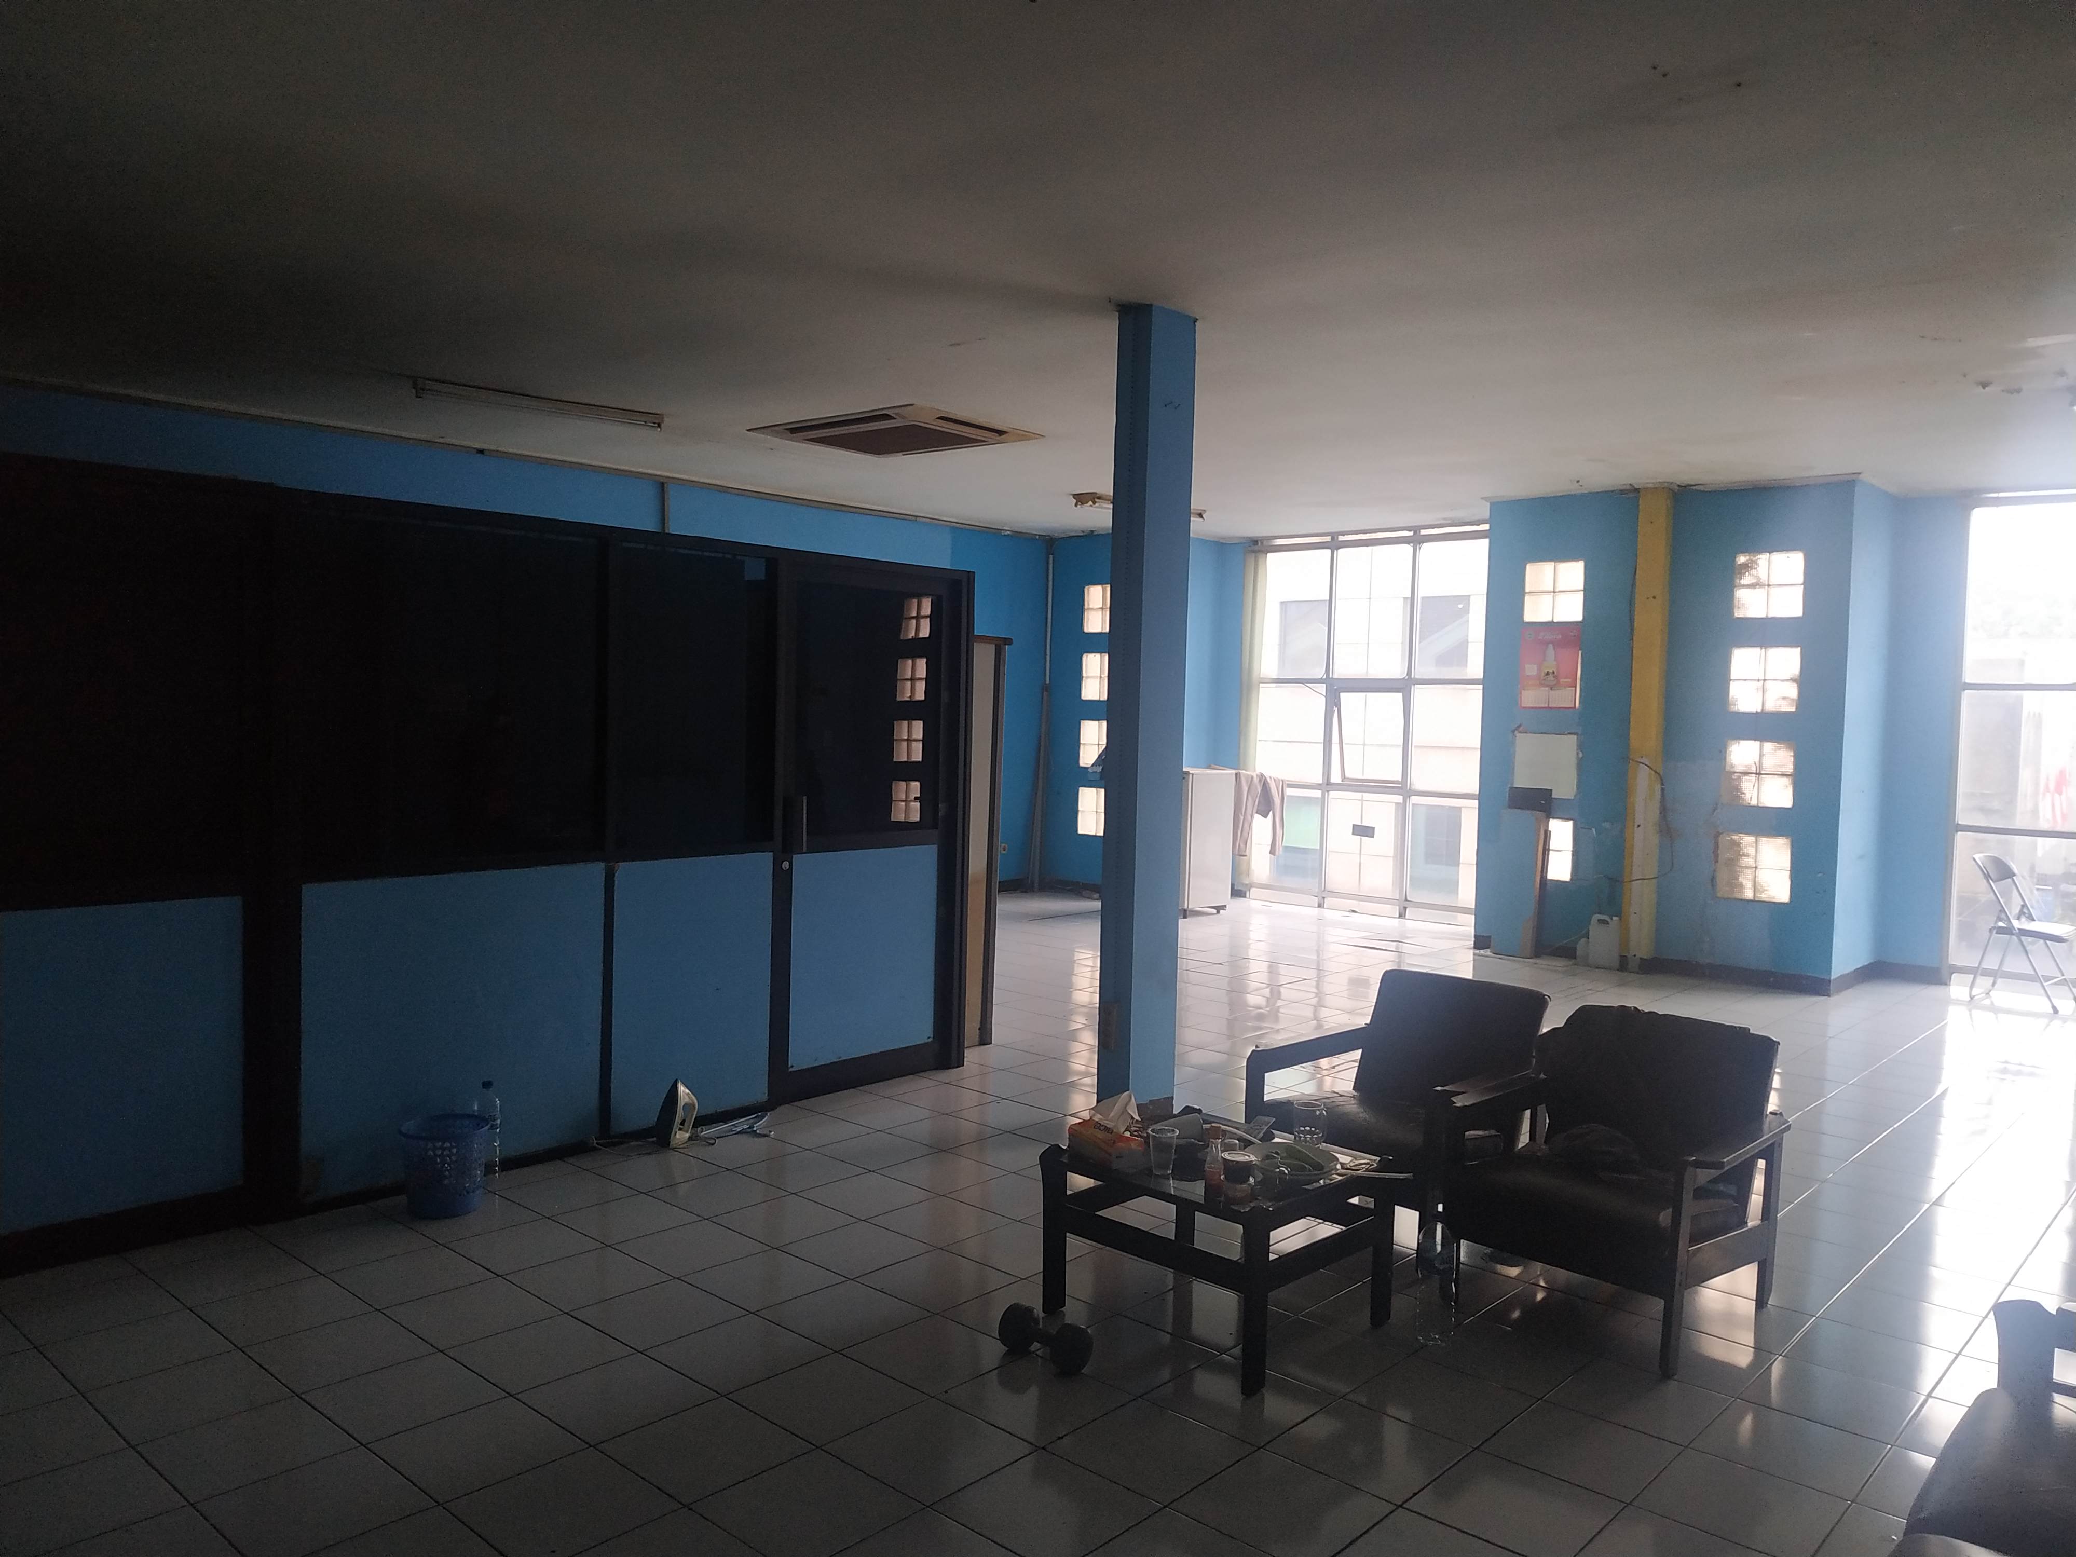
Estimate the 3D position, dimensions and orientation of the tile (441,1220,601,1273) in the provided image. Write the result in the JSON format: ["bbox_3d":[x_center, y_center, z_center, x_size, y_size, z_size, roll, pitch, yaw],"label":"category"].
[{"bbox_3d":[-1.331,1.221,3.745,0.300,0.010,0.300,3,2,42],"label":"tile"}]

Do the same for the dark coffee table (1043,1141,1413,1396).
[{"bbox_3d":[0.455,1.133,3.583,0.610,0.420,0.600,4,4,42],"label":"dark coffee table"}]

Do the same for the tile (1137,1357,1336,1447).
[{"bbox_3d":[0.446,1.371,3.177,0.300,0.010,0.300,4,4,42],"label":"tile"}]

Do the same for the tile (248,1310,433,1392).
[{"bbox_3d":[-1.500,1.232,3.092,0.297,0.010,0.297,3,2,42],"label":"tile"}]

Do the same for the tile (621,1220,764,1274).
[{"bbox_3d":[-0.900,1.227,3.759,0.300,0.010,0.300,3,2,42],"label":"tile"}]

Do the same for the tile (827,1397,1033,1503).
[{"bbox_3d":[-0.205,1.281,2.746,0.297,0.010,0.297,3,2,42],"label":"tile"}]

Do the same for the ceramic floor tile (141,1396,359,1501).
[{"bbox_3d":[-1.475,1.247,2.669,0.297,0.010,0.297,3,2,42],"label":"ceramic floor tile"}]

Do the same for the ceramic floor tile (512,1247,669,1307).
[{"bbox_3d":[-1.167,1.299,3.741,0.300,0.010,0.300,4,4,42],"label":"ceramic floor tile"}]

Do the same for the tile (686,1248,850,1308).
[{"bbox_3d":[-0.716,1.309,3.761,0.300,0.010,0.300,4,4,42],"label":"tile"}]

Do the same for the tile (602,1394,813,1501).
[{"bbox_3d":[-0.628,1.270,2.720,0.297,0.010,0.297,3,2,42],"label":"tile"}]

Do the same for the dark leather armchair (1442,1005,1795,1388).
[{"bbox_3d":[1.447,0.967,3.543,0.720,0.660,0.660,0,2,-45],"label":"dark leather armchair"}]

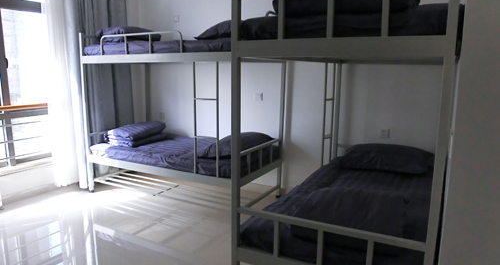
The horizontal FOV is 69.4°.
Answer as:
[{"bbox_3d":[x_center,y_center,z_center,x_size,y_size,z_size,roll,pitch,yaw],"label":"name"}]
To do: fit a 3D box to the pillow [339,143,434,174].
[{"bbox_3d":[1.217,0.206,3.190,0.710,0.190,0.440,6,11,28],"label":"pillow"}]

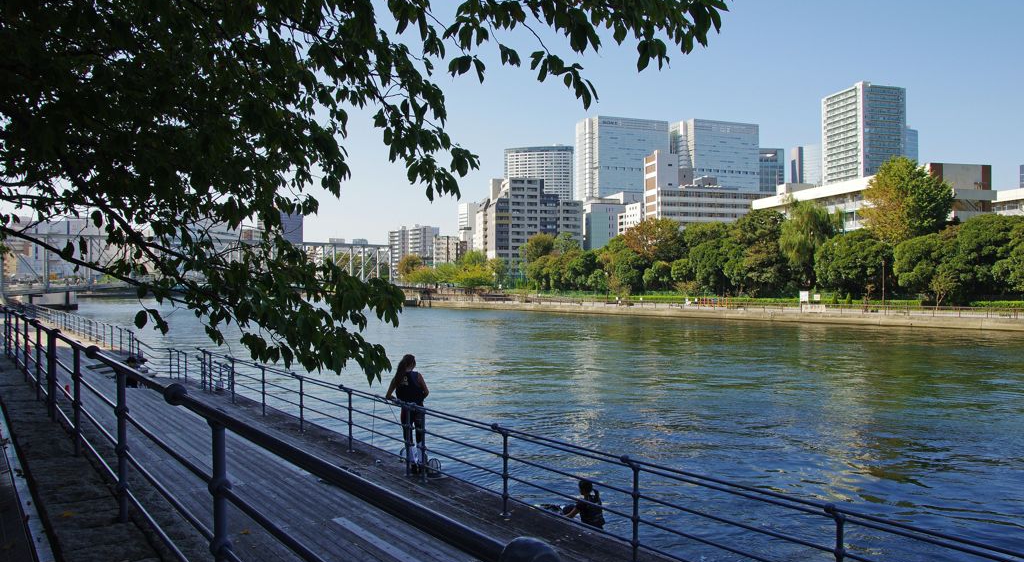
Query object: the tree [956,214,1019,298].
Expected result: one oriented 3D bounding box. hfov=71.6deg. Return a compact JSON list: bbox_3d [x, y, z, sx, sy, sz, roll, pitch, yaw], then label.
[{"bbox_3d":[52.400,-2.550,78.030,7.500,9.520,7.200,0,-1,34],"label":"tree"}]

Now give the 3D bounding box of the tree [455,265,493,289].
[{"bbox_3d":[-7.399,-0.740,140.000,7.880,5.030,7.880,0,0,-3],"label":"tree"}]

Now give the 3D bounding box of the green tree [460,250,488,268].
[{"bbox_3d":[-8.880,-2.240,168.030,7.000,9.960,6.800,0,-1,-3],"label":"green tree"}]

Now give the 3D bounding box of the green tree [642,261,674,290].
[{"bbox_3d":[22.760,-0.390,111.010,4.800,5.620,4.600,0,-1,12],"label":"green tree"}]

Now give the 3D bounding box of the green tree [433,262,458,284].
[{"bbox_3d":[-13.870,-1.251,148.000,5.950,5.210,5.950,0,0,-5],"label":"green tree"}]

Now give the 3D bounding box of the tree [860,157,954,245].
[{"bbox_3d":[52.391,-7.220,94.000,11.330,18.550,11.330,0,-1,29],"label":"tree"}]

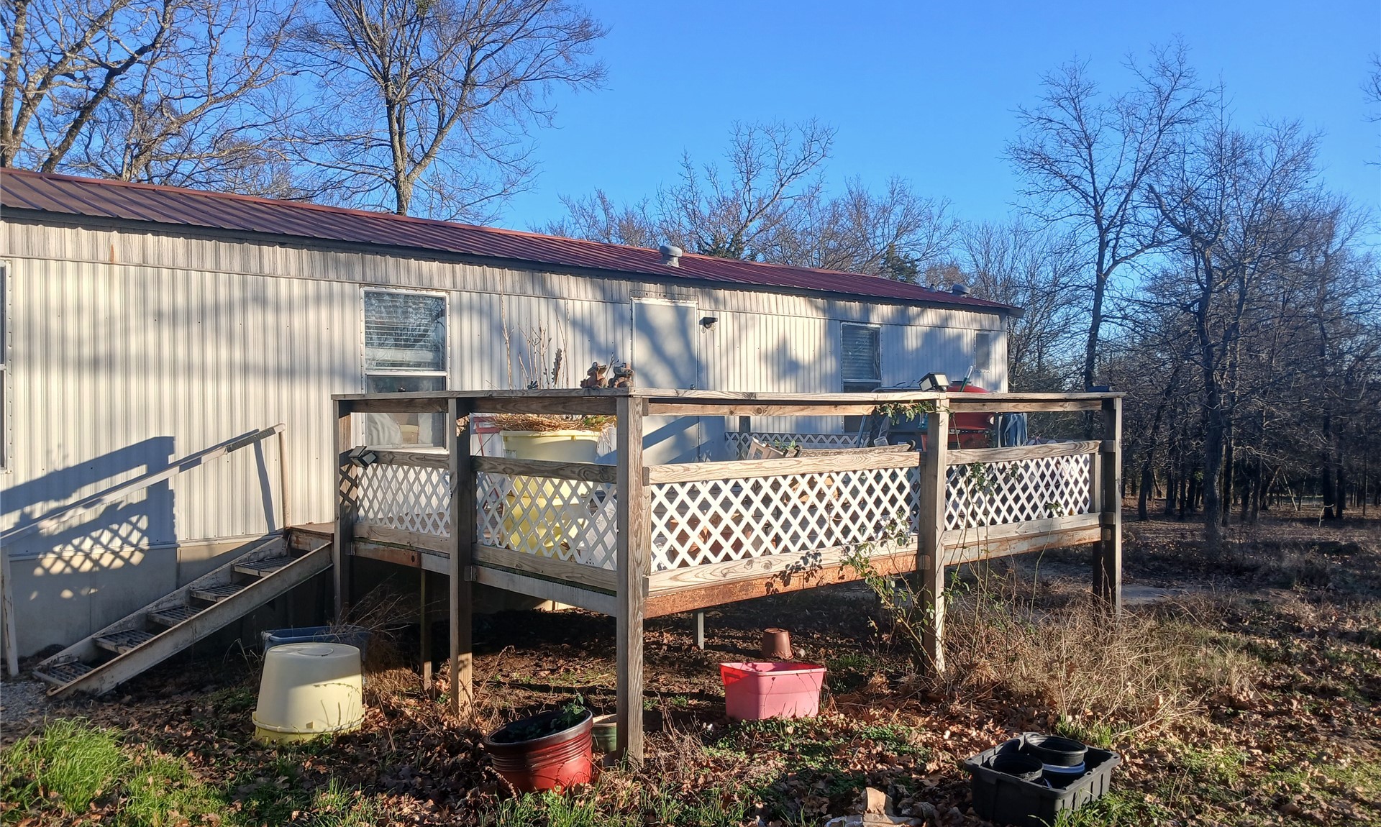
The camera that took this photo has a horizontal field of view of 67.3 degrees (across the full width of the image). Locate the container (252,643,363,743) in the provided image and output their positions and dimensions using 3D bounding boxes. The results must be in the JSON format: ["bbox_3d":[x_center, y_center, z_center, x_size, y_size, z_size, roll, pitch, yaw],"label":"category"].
[{"bbox_3d":[-2.163,1.570,5.880,0.620,0.450,0.620,-3,1,0],"label":"container"}]

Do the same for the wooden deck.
[{"bbox_3d":[-0.006,0.756,7.954,4.500,1.780,4.430,0,1,-39],"label":"wooden deck"}]

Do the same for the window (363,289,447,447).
[{"bbox_3d":[-2.437,-0.392,8.860,0.760,1.360,0.070,0,1,-39],"label":"window"}]

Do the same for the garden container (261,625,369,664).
[{"bbox_3d":[-2.350,1.585,6.561,0.670,0.420,0.470,0,0,-6],"label":"garden container"}]

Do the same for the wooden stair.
[{"bbox_3d":[-3.355,1.288,6.939,1.750,0.790,0.720,0,1,-39],"label":"wooden stair"}]

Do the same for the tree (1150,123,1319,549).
[{"bbox_3d":[7.900,-1.202,14.993,2.500,6.300,2.500,0,0,0],"label":"tree"}]

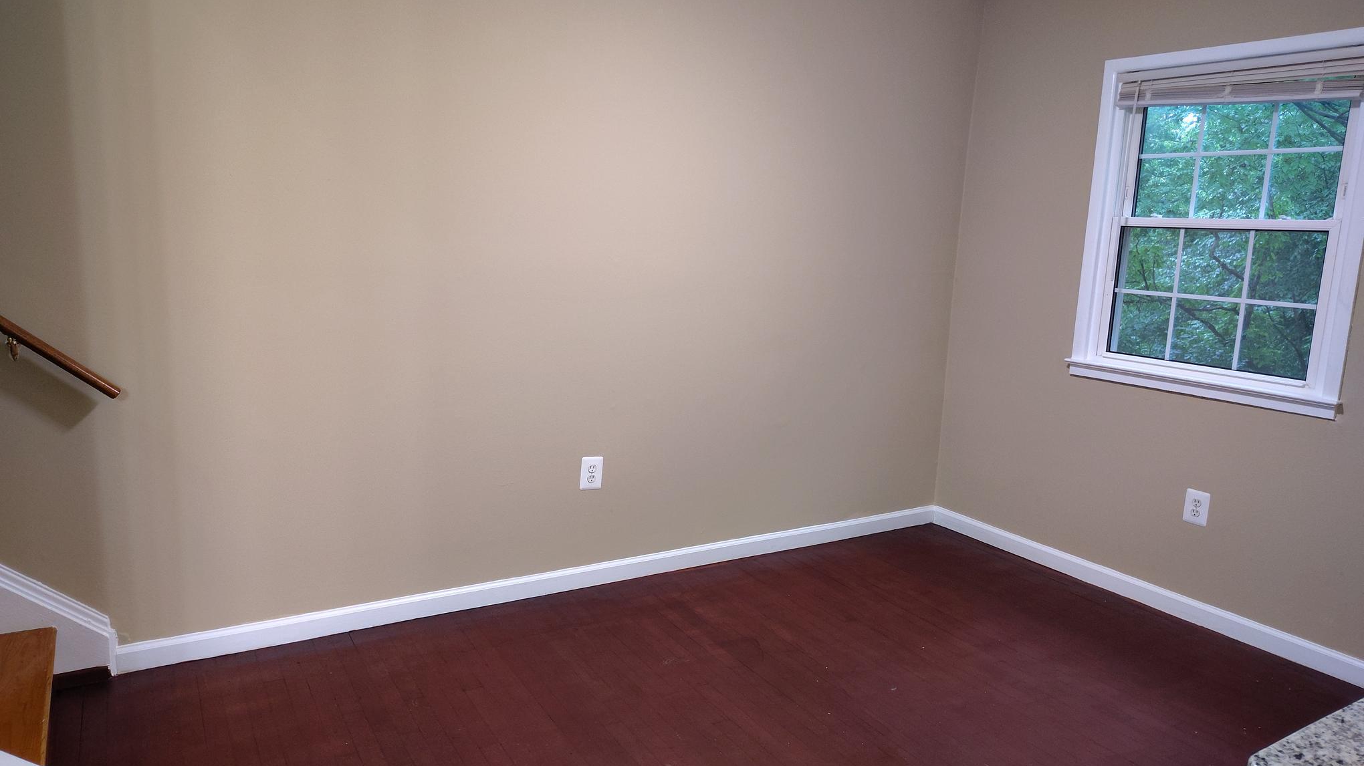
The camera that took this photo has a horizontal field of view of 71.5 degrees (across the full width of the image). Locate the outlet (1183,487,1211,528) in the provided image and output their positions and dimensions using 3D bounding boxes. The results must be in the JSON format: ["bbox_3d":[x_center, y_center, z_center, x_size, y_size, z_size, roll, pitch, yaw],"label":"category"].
[{"bbox_3d":[1.914,0.462,3.522,0.008,0.125,0.087,-4,12,-32],"label":"outlet"}]

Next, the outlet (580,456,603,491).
[{"bbox_3d":[-0.340,0.338,3.559,0.087,0.125,0.008,0,10,-33],"label":"outlet"}]

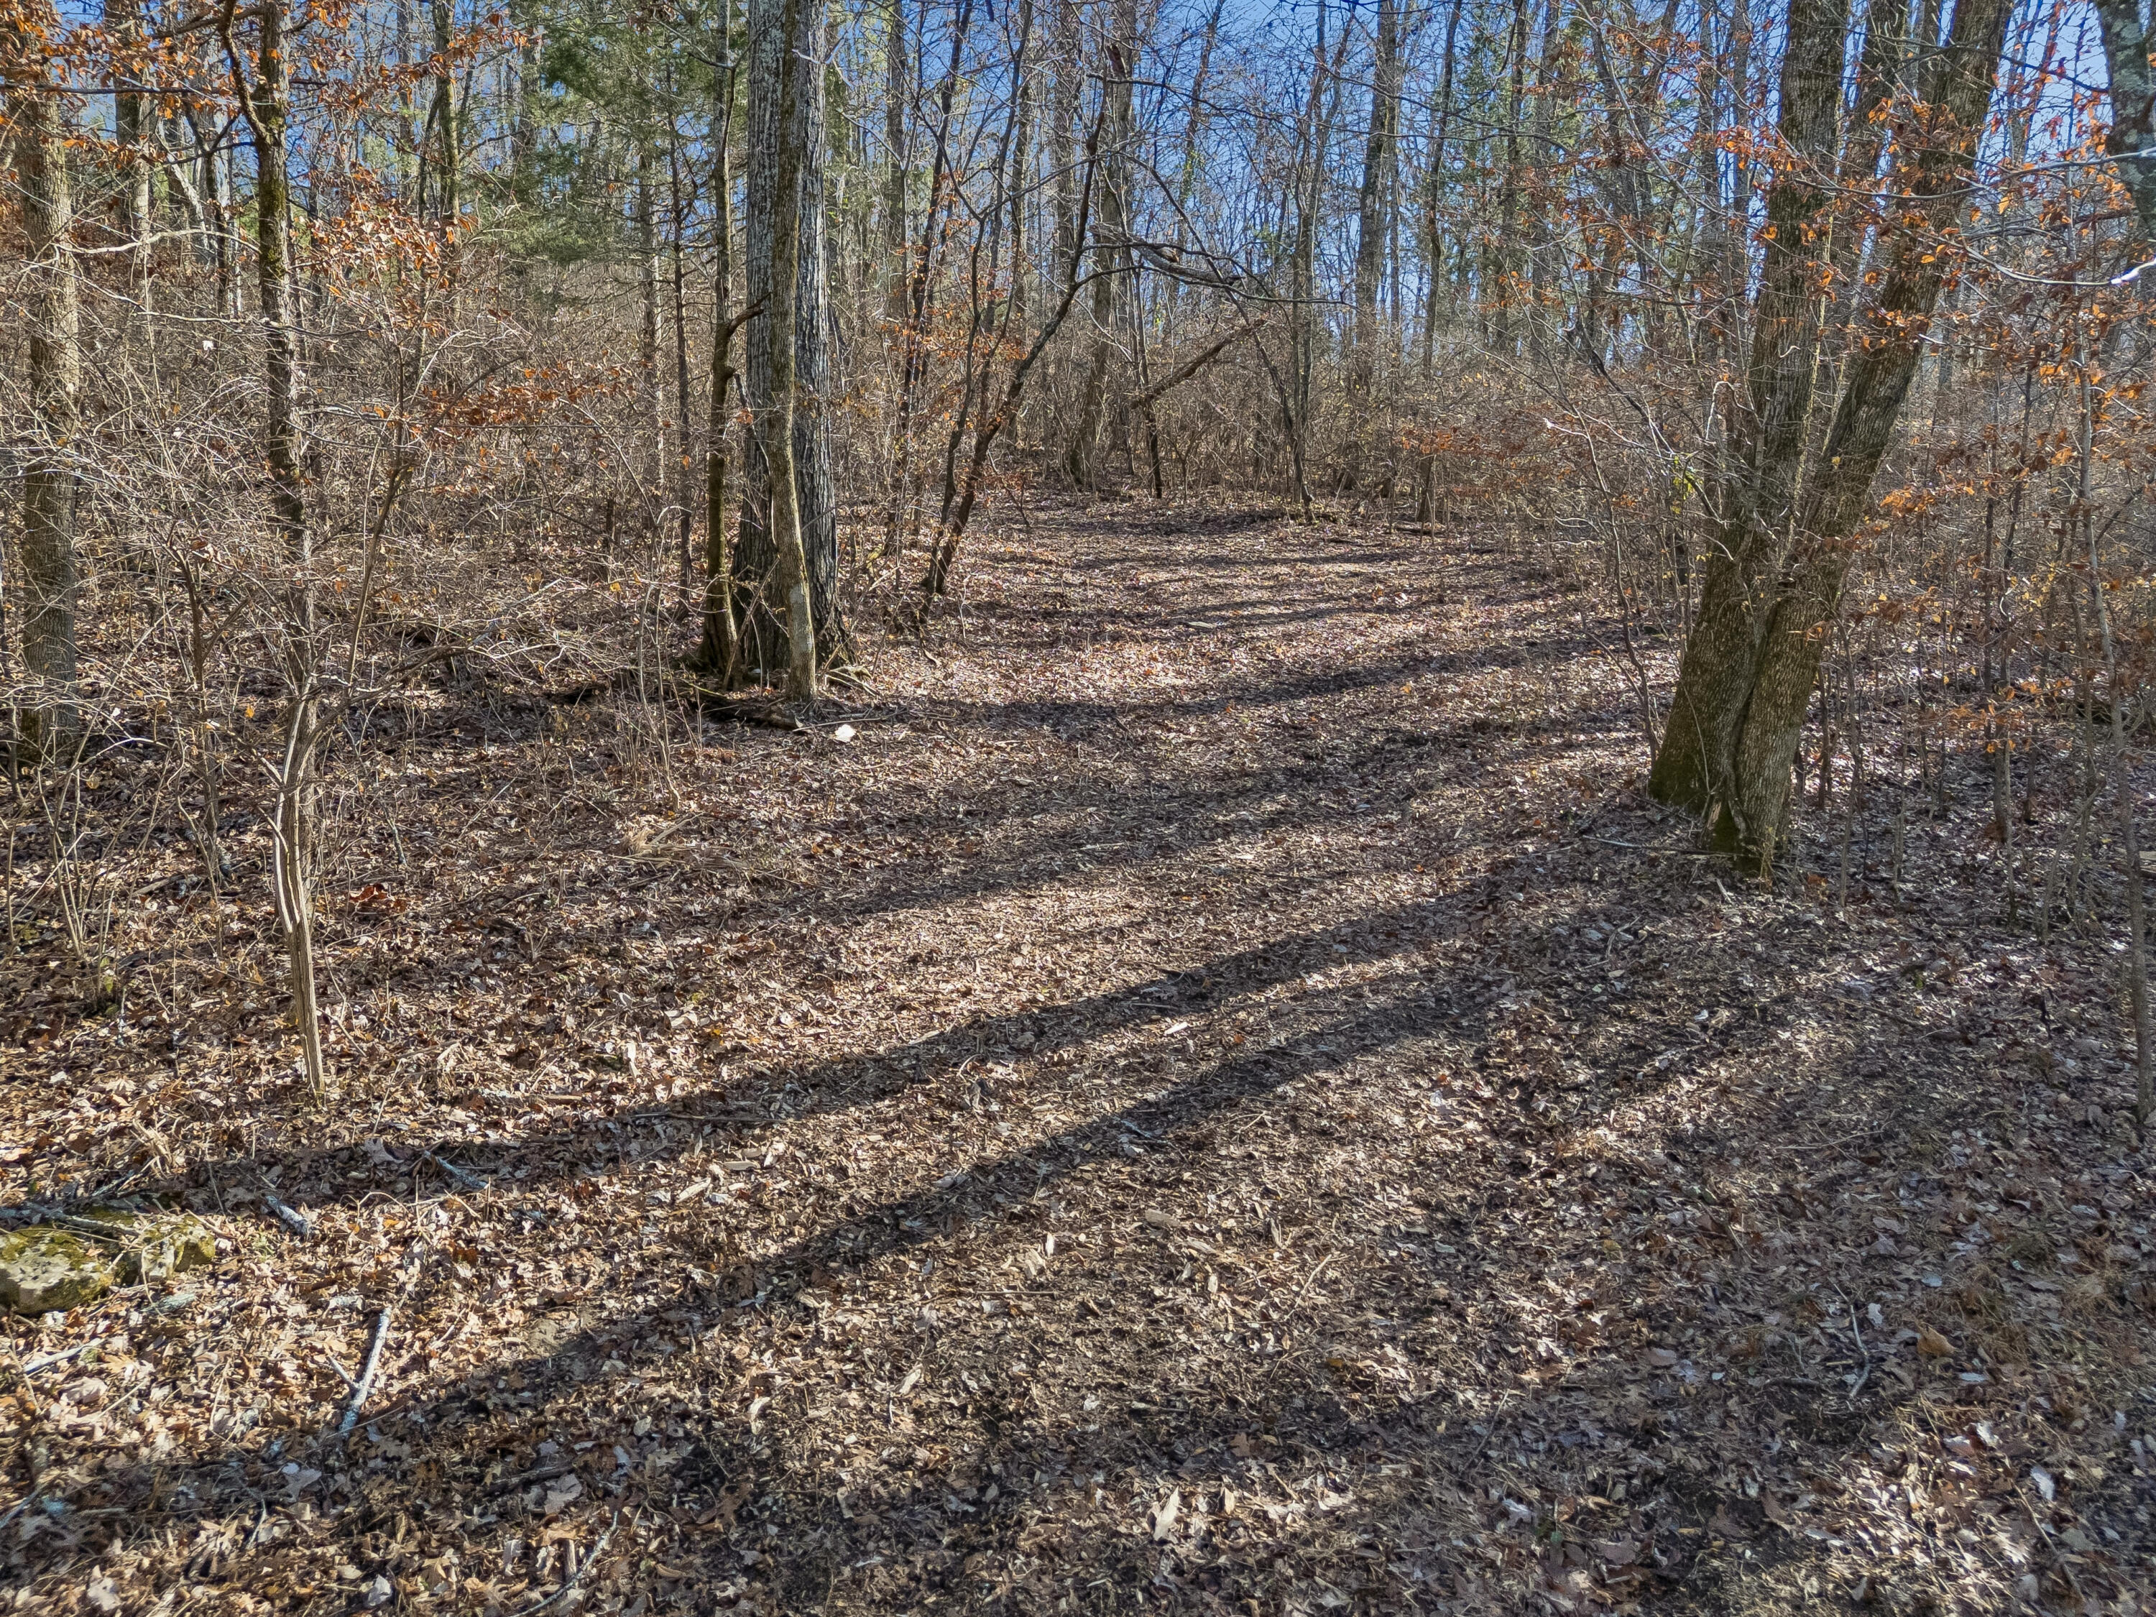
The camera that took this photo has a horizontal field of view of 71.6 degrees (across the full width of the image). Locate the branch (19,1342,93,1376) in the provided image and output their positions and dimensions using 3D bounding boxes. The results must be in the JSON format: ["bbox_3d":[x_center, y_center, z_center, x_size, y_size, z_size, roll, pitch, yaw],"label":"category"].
[{"bbox_3d":[-2.556,1.382,3.746,0.030,0.025,0.156,15,22,41],"label":"branch"}]

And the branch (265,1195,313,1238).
[{"bbox_3d":[-2.306,1.192,4.367,0.302,0.040,0.045,14,21,39],"label":"branch"}]

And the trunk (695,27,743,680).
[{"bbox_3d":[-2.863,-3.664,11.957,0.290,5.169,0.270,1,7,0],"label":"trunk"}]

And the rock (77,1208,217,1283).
[{"bbox_3d":[-2.596,1.231,4.163,0.320,0.110,0.200,-10,19,-30],"label":"rock"}]

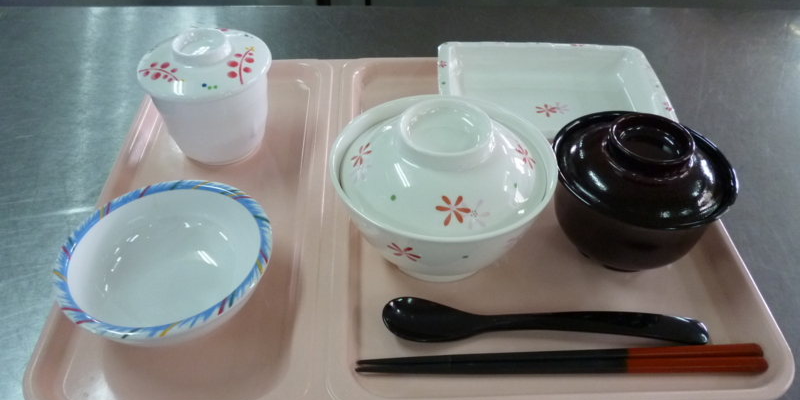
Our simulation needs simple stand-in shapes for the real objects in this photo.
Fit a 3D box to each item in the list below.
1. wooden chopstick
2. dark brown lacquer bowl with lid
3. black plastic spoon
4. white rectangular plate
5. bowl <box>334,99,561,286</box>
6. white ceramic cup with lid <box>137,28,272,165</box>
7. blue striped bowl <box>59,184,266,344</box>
[{"bbox_3d":[0.088,0.089,0.349,0.224,0.008,0.019,-1,44,-1],"label":"wooden chopstick"},{"bbox_3d":[0.144,-0.006,0.396,0.105,0.081,0.105,0,44,0],"label":"dark brown lacquer bowl with lid"},{"bbox_3d":[0.081,0.071,0.361,0.182,0.018,0.032,3,44,3],"label":"black plastic spoon"},{"bbox_3d":[0.115,-0.080,0.508,0.170,0.028,0.118,0,44,0],"label":"white rectangular plate"},{"bbox_3d":[0.025,-0.009,0.392,0.130,0.089,0.130,0,44,0],"label":"bowl"},{"bbox_3d":[-0.133,-0.075,0.464,0.090,0.084,0.090,0,44,0],"label":"white ceramic cup with lid"},{"bbox_3d":[-0.127,0.044,0.367,0.114,0.045,0.114,0,44,0],"label":"blue striped bowl"}]

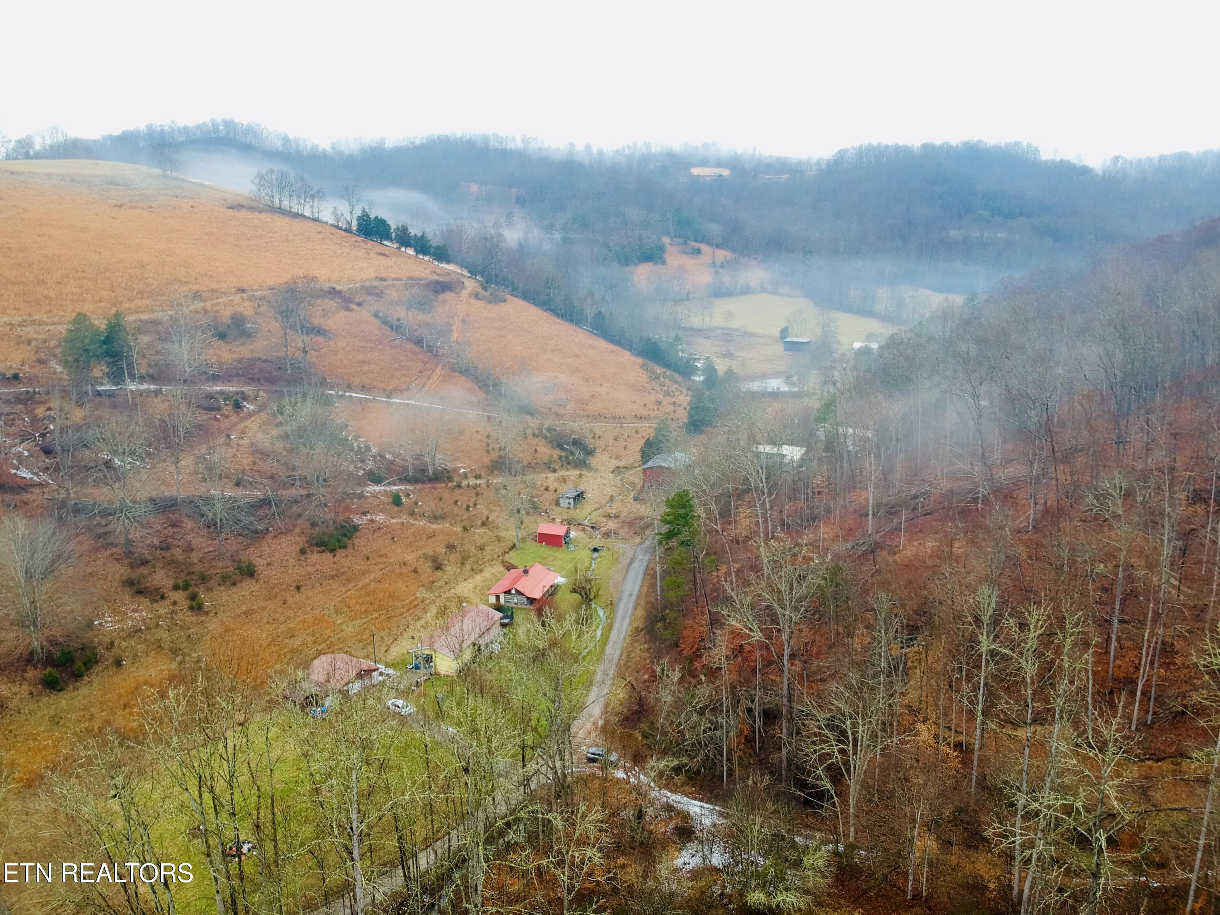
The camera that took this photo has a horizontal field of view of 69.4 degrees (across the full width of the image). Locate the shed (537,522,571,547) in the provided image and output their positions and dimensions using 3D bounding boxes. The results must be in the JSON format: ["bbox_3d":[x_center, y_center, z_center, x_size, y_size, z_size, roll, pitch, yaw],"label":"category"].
[{"bbox_3d":[-13.090,18.020,204.900,6.800,3.900,4.300,6,16,21],"label":"shed"}]

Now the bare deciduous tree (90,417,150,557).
[{"bbox_3d":[-85.070,5.390,153.000,10.430,25.420,10.430,0,15,0],"label":"bare deciduous tree"}]

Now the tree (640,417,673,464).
[{"bbox_3d":[13.780,-4.440,260.000,9.840,15.360,9.840,0,15,0],"label":"tree"}]

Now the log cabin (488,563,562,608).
[{"bbox_3d":[-17.400,25.740,180.700,10.800,4.900,13.200,4,16,14],"label":"log cabin"}]

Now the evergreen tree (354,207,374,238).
[{"bbox_3d":[-105.850,-101.300,380.000,8.220,12.710,8.220,0,15,0],"label":"evergreen tree"}]

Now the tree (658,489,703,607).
[{"bbox_3d":[12.810,16.550,160.000,8.140,22.850,8.140,0,15,0],"label":"tree"}]

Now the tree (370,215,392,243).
[{"bbox_3d":[-97.360,-97.540,375.000,9.330,10.990,9.330,0,15,0],"label":"tree"}]

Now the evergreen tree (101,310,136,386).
[{"bbox_3d":[-123.800,-27.520,222.000,9.130,18.530,9.130,0,15,0],"label":"evergreen tree"}]

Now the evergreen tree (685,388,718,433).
[{"bbox_3d":[31.670,-15.950,305.000,11.550,16.170,11.550,0,15,0],"label":"evergreen tree"}]

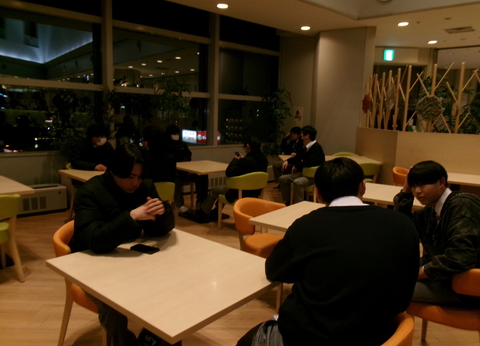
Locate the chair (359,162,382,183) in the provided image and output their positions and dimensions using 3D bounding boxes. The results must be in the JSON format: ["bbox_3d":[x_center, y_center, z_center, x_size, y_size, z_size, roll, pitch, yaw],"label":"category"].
[{"bbox_3d":[1.809,0.179,5.970,0.530,0.730,0.530,1,9,-6],"label":"chair"}]

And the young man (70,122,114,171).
[{"bbox_3d":[-1.744,0.013,4.743,0.540,1.200,0.740,-7,12,-44],"label":"young man"}]

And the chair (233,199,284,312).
[{"bbox_3d":[0.185,0.579,3.147,0.530,0.730,0.510,7,10,31],"label":"chair"}]

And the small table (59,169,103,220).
[{"bbox_3d":[-1.489,0.330,4.392,0.760,0.700,0.910,-6,12,-42],"label":"small table"}]

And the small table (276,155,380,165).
[{"bbox_3d":[1.414,0.121,6.365,1.500,0.700,0.900,1,9,-4],"label":"small table"}]

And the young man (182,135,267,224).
[{"bbox_3d":[-0.092,0.088,4.843,0.860,1.160,0.520,8,11,37],"label":"young man"}]

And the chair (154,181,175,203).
[{"bbox_3d":[-0.981,0.428,3.887,0.530,0.740,0.520,10,12,43],"label":"chair"}]

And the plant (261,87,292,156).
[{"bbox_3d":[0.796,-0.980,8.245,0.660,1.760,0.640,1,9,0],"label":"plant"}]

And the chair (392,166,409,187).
[{"bbox_3d":[2.198,0.352,4.979,0.550,0.730,0.560,6,10,23],"label":"chair"}]

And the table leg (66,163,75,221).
[{"bbox_3d":[-2.047,0.273,4.698,0.060,0.660,0.060,-6,12,-42],"label":"table leg"}]

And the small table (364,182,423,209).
[{"bbox_3d":[1.403,0.524,3.776,0.920,0.700,0.760,7,10,31],"label":"small table"}]

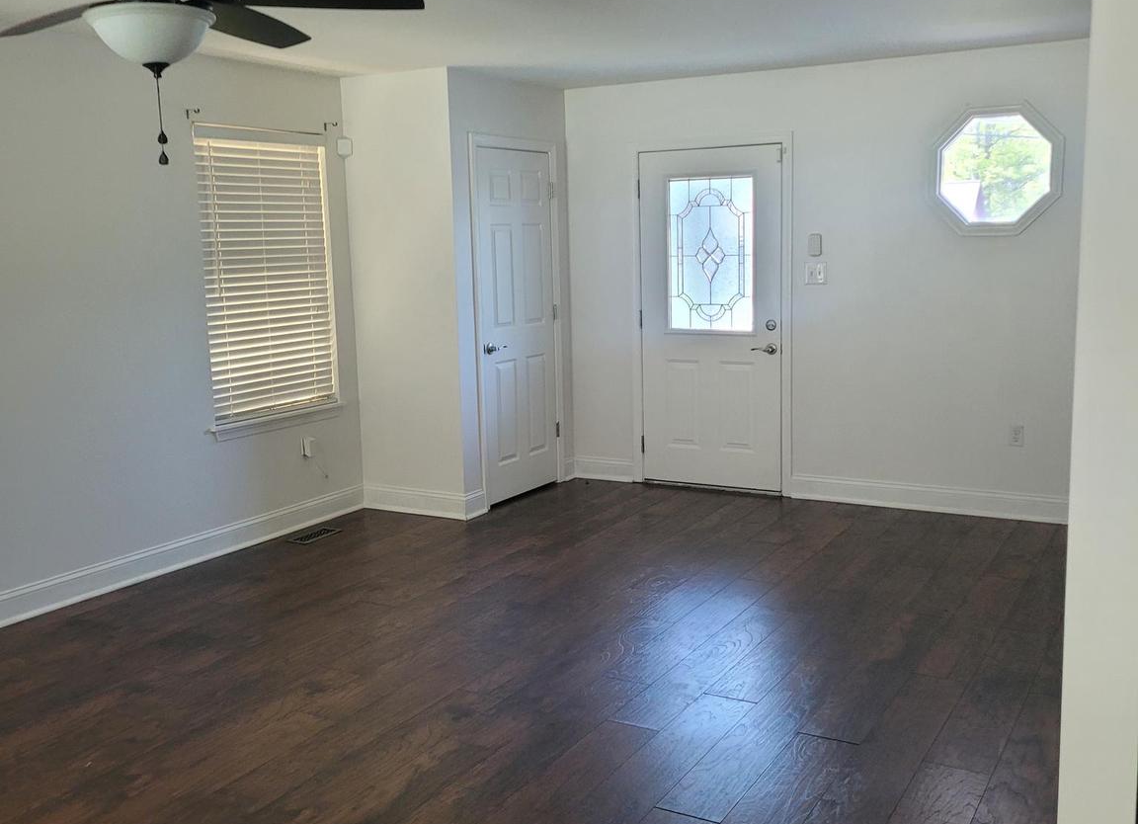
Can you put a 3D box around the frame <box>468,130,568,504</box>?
[{"bbox_3d":[-0.329,-0.534,6.756,0.110,2.110,0.915,3,10,29],"label":"frame"}]

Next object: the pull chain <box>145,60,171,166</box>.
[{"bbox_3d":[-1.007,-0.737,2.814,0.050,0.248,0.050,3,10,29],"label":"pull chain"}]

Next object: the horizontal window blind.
[{"bbox_3d":[-1.586,-0.728,5.996,0.065,1.450,0.925,3,10,29],"label":"horizontal window blind"}]

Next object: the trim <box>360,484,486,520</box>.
[{"bbox_3d":[-0.836,0.500,6.611,0.737,0.134,0.225,3,10,29],"label":"trim"}]

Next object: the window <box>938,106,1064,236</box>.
[{"bbox_3d":[2.231,-1.256,5.922,0.650,0.665,0.090,3,10,29],"label":"window"}]

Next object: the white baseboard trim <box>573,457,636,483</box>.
[{"bbox_3d":[0.230,0.371,7.304,0.435,0.132,0.018,3,10,29],"label":"white baseboard trim"}]

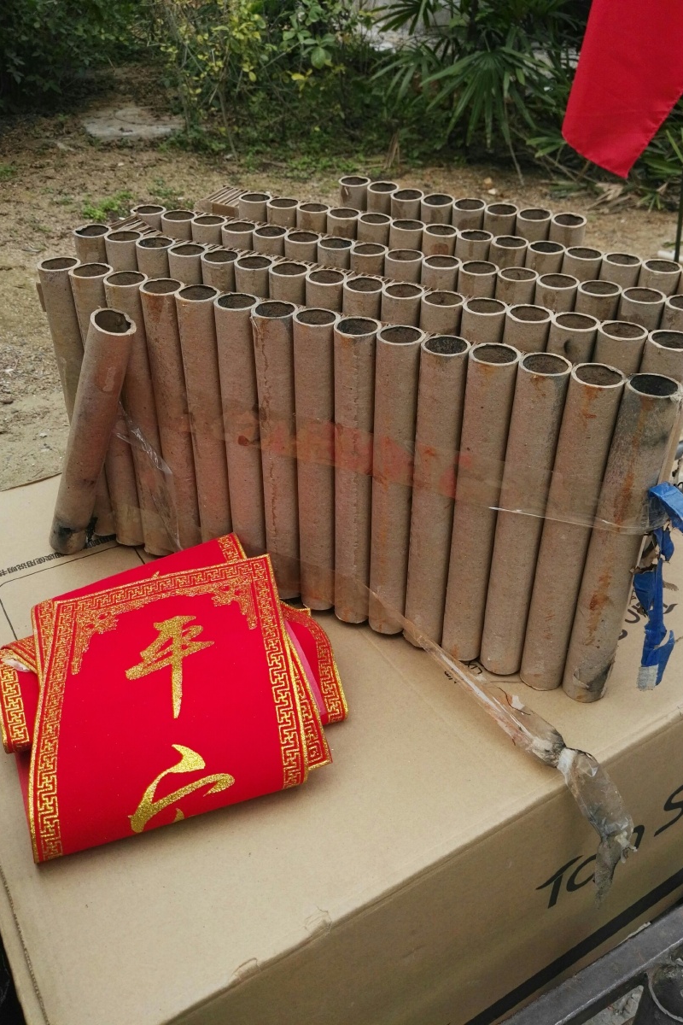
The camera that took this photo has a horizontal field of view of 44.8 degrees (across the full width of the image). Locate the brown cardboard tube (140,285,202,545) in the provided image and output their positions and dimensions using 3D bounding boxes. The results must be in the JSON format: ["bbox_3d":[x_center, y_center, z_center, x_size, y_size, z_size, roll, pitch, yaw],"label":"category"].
[{"bbox_3d":[-0.157,-0.075,0.798,0.037,0.295,0.037,17,39,21],"label":"brown cardboard tube"}]

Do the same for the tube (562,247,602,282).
[{"bbox_3d":[0.231,-0.127,0.878,0.037,0.295,0.037,17,39,21],"label":"tube"}]

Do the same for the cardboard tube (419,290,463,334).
[{"bbox_3d":[0.076,-0.053,0.711,0.034,0.271,0.034,16,39,20],"label":"cardboard tube"}]

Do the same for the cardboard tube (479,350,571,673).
[{"bbox_3d":[0.145,0.015,0.671,0.036,0.294,0.036,16,39,21],"label":"cardboard tube"}]

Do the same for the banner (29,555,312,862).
[{"bbox_3d":[-0.131,0.136,0.636,0.185,0.041,0.224,-11,46,-16],"label":"banner"}]

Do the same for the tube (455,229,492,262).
[{"bbox_3d":[0.121,-0.143,0.836,0.034,0.271,0.034,16,39,20],"label":"tube"}]

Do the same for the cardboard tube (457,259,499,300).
[{"bbox_3d":[0.125,-0.103,0.843,0.037,0.295,0.037,17,39,21],"label":"cardboard tube"}]

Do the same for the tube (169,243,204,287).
[{"bbox_3d":[-0.134,-0.116,0.793,0.034,0.271,0.034,16,39,20],"label":"tube"}]

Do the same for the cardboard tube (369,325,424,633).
[{"bbox_3d":[0.045,-0.014,0.710,0.036,0.294,0.036,0,36,0],"label":"cardboard tube"}]

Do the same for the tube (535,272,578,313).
[{"bbox_3d":[0.190,-0.083,0.812,0.036,0.294,0.036,16,39,21],"label":"tube"}]

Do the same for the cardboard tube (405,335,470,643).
[{"bbox_3d":[0.079,-0.005,0.704,0.037,0.295,0.037,0,35,0],"label":"cardboard tube"}]

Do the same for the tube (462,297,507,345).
[{"bbox_3d":[0.119,-0.049,0.761,0.036,0.294,0.036,16,39,21],"label":"tube"}]

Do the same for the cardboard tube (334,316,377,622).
[{"bbox_3d":[0.012,-0.025,0.732,0.037,0.295,0.037,0,36,0],"label":"cardboard tube"}]

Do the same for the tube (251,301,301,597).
[{"bbox_3d":[-0.056,-0.044,0.749,0.036,0.294,0.036,1,36,-1],"label":"tube"}]

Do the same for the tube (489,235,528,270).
[{"bbox_3d":[0.166,-0.146,0.904,0.037,0.295,0.037,17,39,21],"label":"tube"}]

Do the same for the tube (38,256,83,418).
[{"bbox_3d":[-0.257,-0.103,0.826,0.036,0.294,0.036,18,39,19],"label":"tube"}]

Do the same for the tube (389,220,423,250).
[{"bbox_3d":[0.061,-0.160,0.858,0.034,0.271,0.034,16,39,20],"label":"tube"}]

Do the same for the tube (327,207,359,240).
[{"bbox_3d":[0.002,-0.202,0.980,0.037,0.295,0.037,17,39,21],"label":"tube"}]

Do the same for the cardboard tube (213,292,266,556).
[{"bbox_3d":[-0.089,-0.054,0.761,0.036,0.294,0.036,1,36,-1],"label":"cardboard tube"}]

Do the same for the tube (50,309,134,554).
[{"bbox_3d":[-0.239,-0.064,0.781,0.036,0.286,0.036,34,42,6],"label":"tube"}]

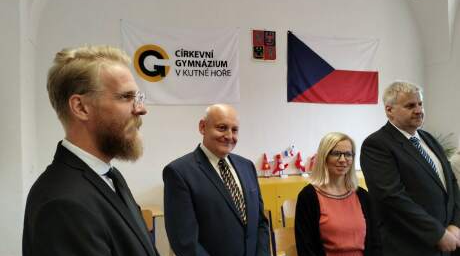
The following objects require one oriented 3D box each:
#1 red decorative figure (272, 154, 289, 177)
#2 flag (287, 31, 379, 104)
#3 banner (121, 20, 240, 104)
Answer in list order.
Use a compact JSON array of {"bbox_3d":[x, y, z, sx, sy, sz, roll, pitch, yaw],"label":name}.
[{"bbox_3d":[0.674,0.500,4.970,0.200,0.320,0.140,-1,3,-18],"label":"red decorative figure"},{"bbox_3d":[1.505,-0.836,5.310,1.500,0.980,0.030,-1,3,-18],"label":"flag"},{"bbox_3d":[-0.576,-0.780,4.620,1.500,1.000,0.030,-1,3,-18],"label":"banner"}]

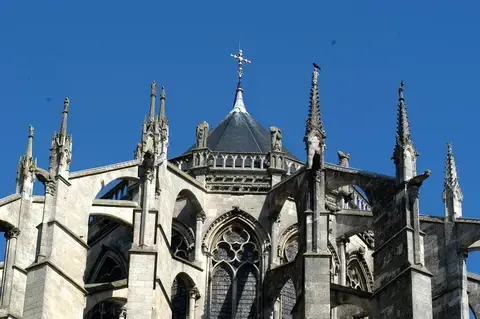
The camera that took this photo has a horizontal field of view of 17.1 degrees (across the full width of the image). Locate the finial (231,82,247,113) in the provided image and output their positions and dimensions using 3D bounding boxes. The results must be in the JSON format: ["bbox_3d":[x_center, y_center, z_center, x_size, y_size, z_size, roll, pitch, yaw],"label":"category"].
[{"bbox_3d":[0.044,-3.407,86.390,0.839,1.641,0.839,2,-35,0],"label":"finial"}]

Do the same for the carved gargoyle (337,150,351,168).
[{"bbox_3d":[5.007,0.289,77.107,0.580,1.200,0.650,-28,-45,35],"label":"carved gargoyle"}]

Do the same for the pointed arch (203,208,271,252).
[{"bbox_3d":[-0.131,3.339,73.462,3.047,2.402,0.600,1,-35,0],"label":"pointed arch"}]

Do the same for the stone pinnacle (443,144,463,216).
[{"bbox_3d":[9.359,0.800,70.653,0.613,3.837,0.613,29,-44,-33],"label":"stone pinnacle"}]

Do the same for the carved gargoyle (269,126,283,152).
[{"bbox_3d":[1.687,-0.938,75.865,0.580,1.200,0.620,-7,-36,12],"label":"carved gargoyle"}]

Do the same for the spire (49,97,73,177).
[{"bbox_3d":[-6.785,-0.966,61.271,0.582,3.562,0.582,-18,-40,26],"label":"spire"}]

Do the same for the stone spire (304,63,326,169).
[{"bbox_3d":[2.850,-1.728,60.550,0.781,4.497,0.781,-1,-35,4],"label":"stone spire"}]

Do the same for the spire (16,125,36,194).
[{"bbox_3d":[-9.359,-0.089,70.873,0.525,3.537,0.525,-26,-44,33],"label":"spire"}]

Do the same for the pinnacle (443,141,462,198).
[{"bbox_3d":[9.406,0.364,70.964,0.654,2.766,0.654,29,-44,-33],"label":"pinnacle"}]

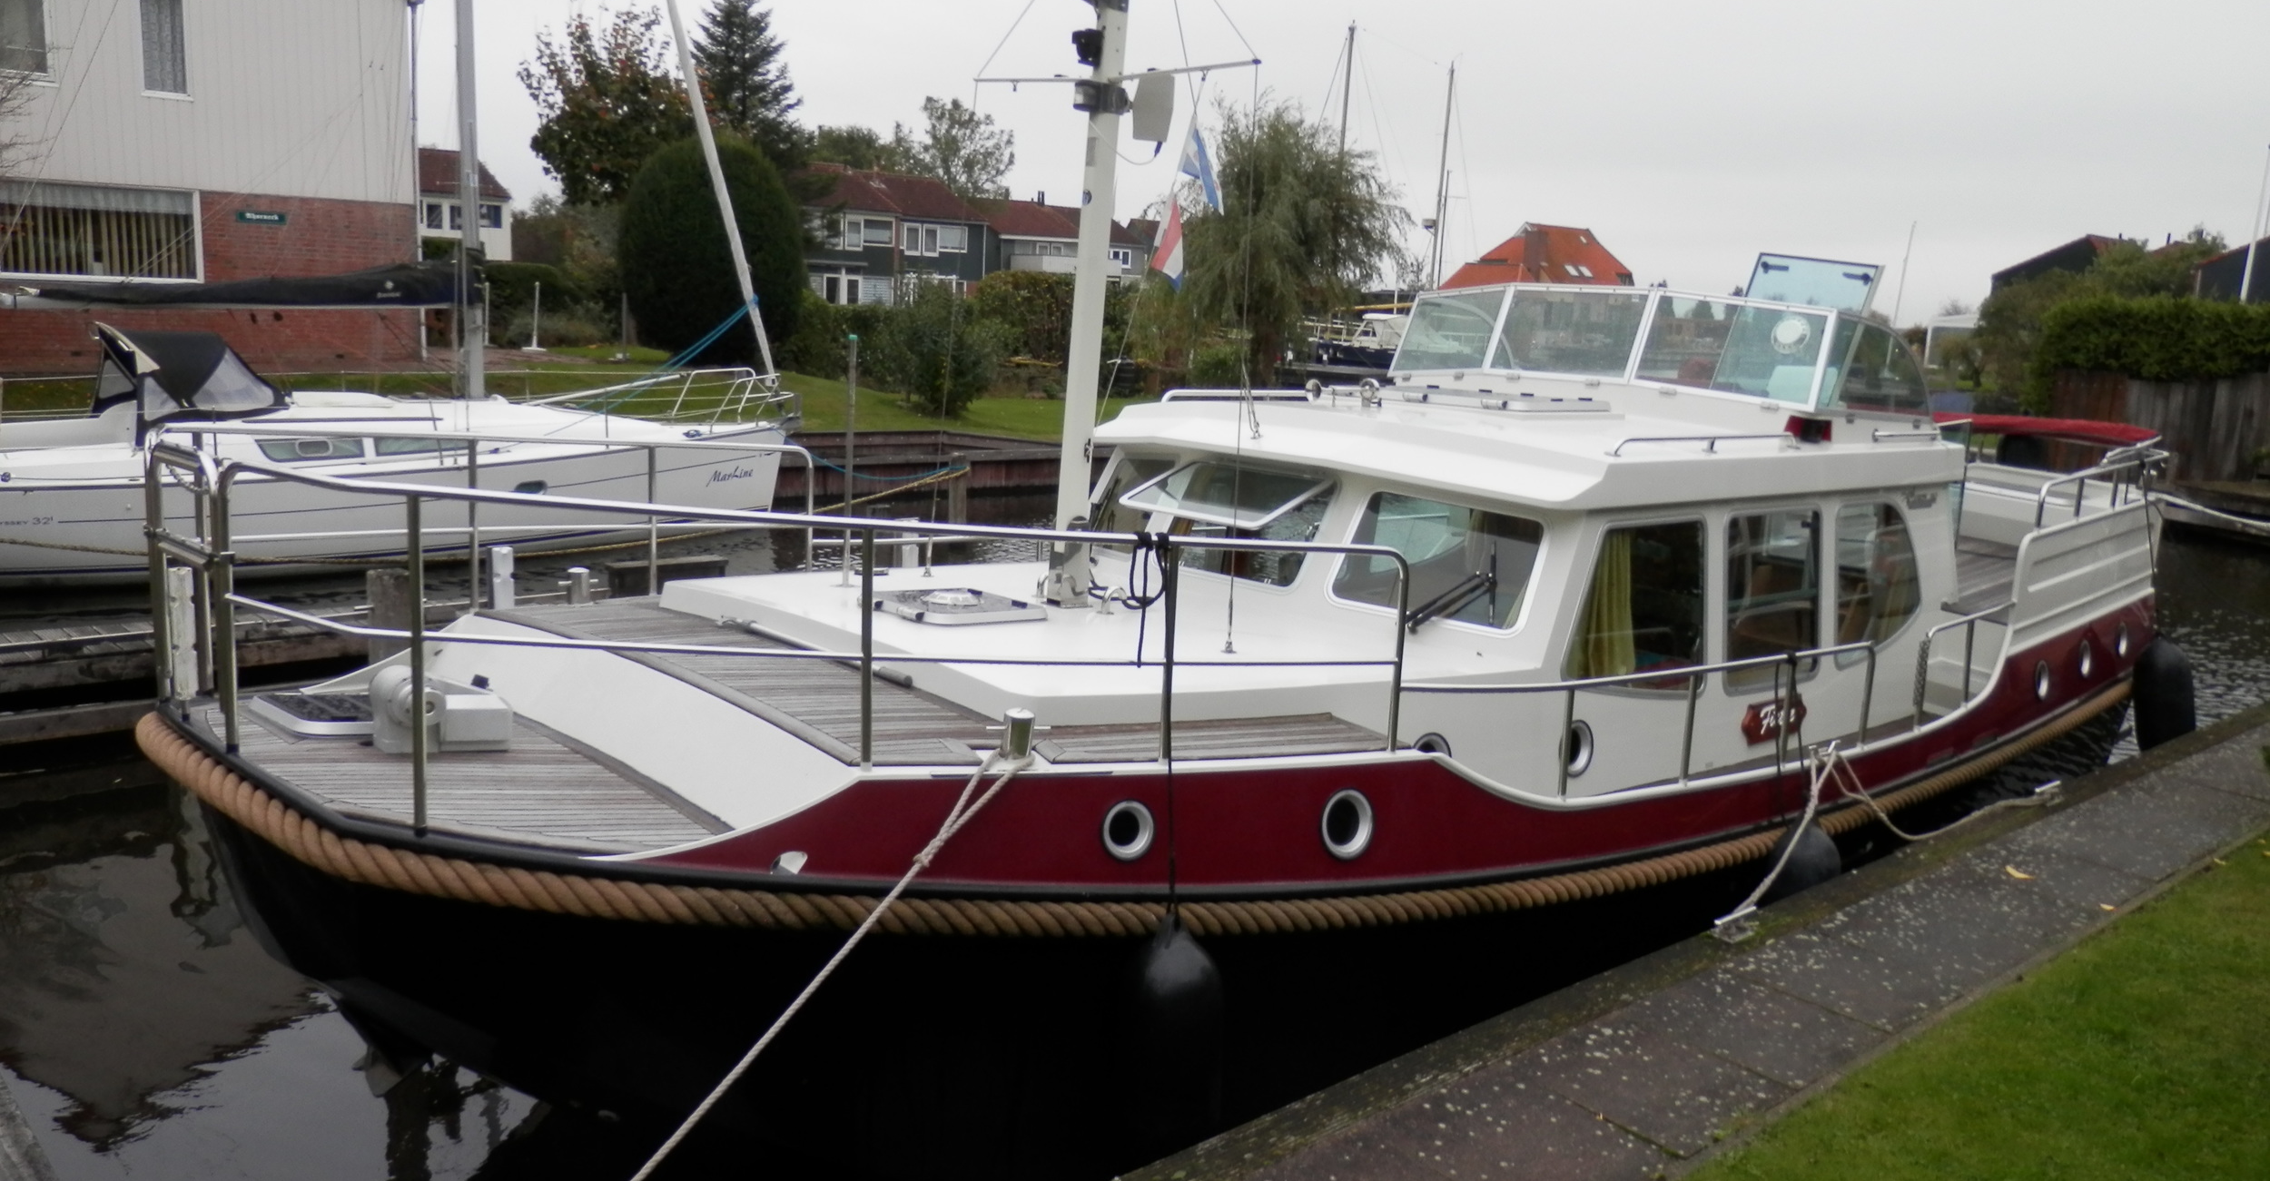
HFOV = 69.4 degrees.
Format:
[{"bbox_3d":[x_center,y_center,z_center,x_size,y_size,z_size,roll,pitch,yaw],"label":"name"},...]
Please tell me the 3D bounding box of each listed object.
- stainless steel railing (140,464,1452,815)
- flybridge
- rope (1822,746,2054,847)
[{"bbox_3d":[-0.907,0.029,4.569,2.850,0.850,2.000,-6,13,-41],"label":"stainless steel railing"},{"bbox_3d":[2.561,-1.240,8.318,1.500,0.650,2.450,-6,13,-41],"label":"flybridge"},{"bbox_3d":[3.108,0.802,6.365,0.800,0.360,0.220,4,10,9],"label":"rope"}]

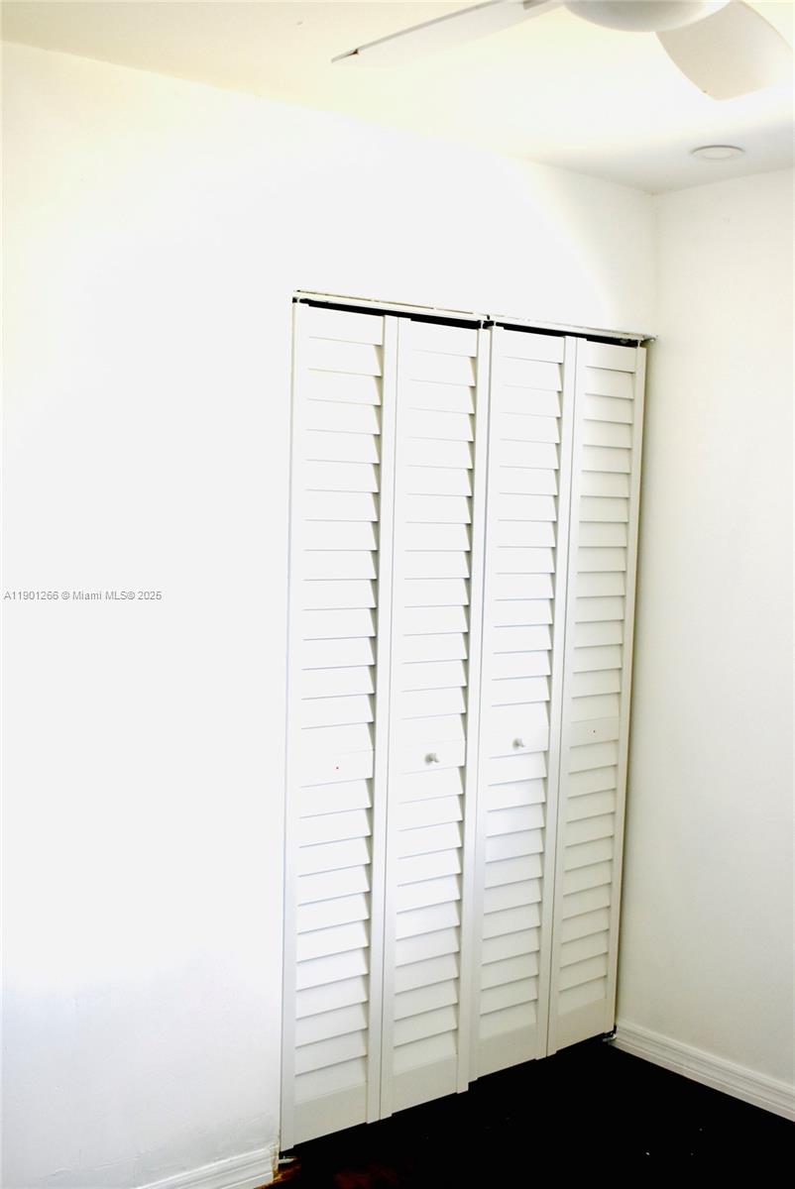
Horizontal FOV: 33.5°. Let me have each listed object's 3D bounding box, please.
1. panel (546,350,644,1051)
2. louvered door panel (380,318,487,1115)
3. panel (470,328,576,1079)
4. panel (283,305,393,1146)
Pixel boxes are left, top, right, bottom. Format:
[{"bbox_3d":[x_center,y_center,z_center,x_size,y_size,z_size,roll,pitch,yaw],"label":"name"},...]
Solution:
[{"bbox_3d":[0.557,0.300,3.758,0.300,2.003,0.034,-2,6,-39],"label":"panel"},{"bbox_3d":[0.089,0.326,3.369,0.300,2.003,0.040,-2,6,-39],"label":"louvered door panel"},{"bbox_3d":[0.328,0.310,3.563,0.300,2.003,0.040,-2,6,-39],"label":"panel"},{"bbox_3d":[-0.149,0.334,3.184,0.300,2.003,0.034,-2,6,-39],"label":"panel"}]

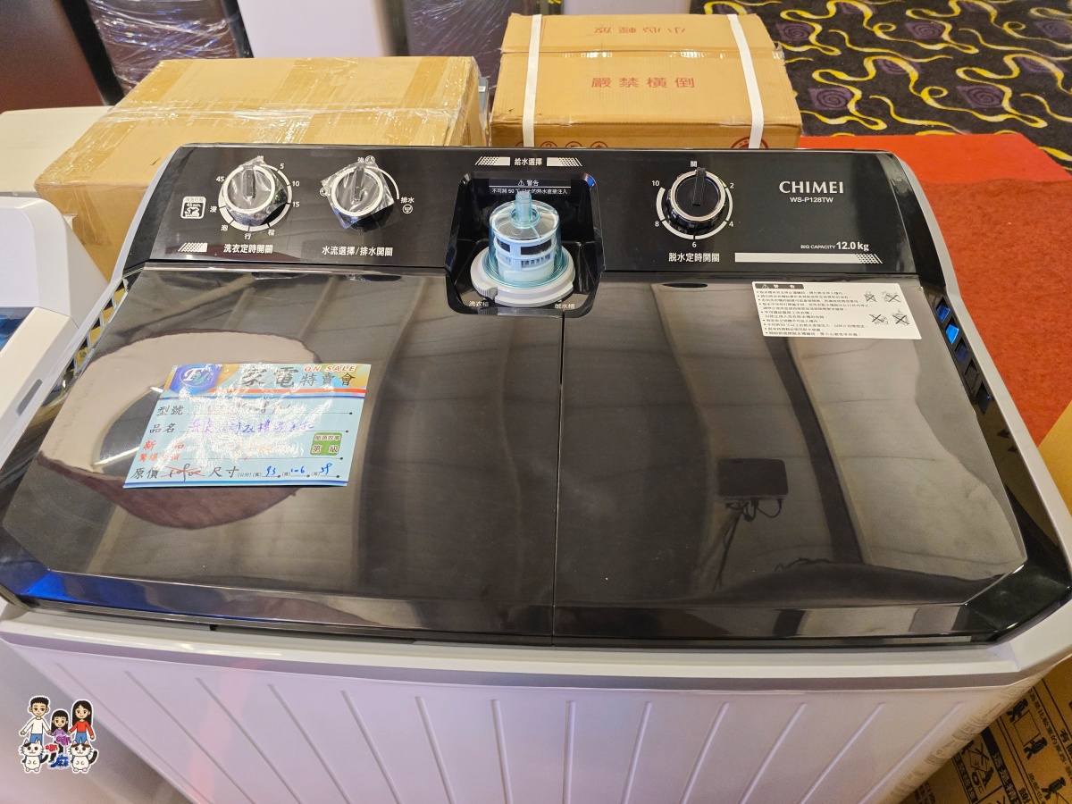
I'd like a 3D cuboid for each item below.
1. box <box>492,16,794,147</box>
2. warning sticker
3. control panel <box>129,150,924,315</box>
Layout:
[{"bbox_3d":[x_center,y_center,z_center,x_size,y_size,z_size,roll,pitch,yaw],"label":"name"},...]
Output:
[{"bbox_3d":[0.206,-0.351,1.718,0.527,0.897,0.515,1,47,3],"label":"box"},{"bbox_3d":[0.315,-0.098,0.753,0.157,0.002,0.082,1,52,3],"label":"warning sticker"},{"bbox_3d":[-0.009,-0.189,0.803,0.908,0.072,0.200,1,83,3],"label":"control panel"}]

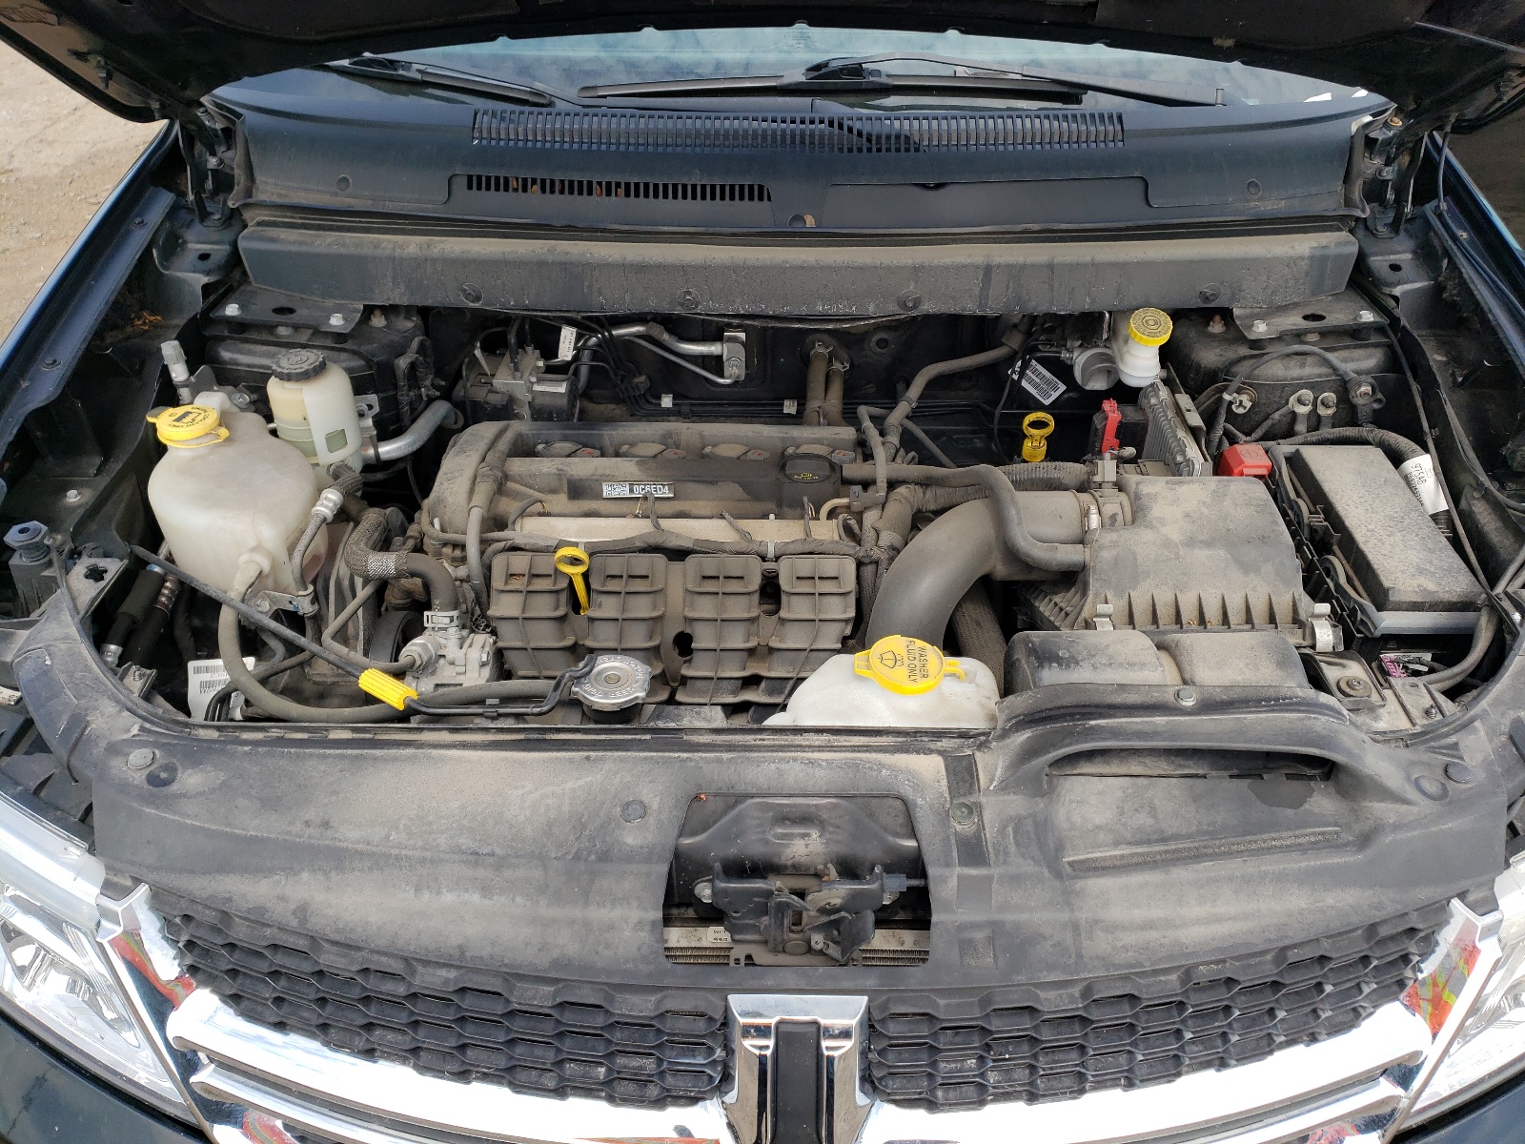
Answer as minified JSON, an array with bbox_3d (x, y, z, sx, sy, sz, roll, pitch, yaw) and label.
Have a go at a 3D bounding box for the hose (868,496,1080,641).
[{"bbox_3d":[0.216,0.002,1.164,0.207,0.168,0.118,1,38,1],"label":"hose"}]

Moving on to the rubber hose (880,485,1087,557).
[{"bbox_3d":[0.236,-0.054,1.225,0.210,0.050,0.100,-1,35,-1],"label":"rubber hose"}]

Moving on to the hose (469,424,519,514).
[{"bbox_3d":[-0.304,-0.120,1.300,0.023,0.025,0.165,3,43,5],"label":"hose"}]

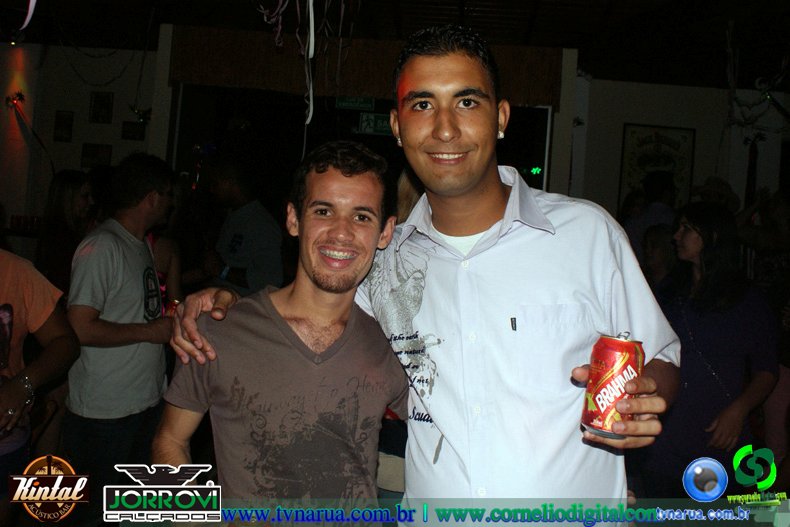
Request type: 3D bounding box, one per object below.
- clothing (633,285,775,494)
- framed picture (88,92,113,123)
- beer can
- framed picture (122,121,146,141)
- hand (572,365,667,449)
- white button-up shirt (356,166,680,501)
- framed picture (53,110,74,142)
[{"bbox_3d":[1.119,0.443,2.350,0.470,0.700,0.320,5,0,33],"label":"clothing"},{"bbox_3d":[-2.117,-1.122,4.750,0.161,0.222,0.025,4,-2,4],"label":"framed picture"},{"bbox_3d":[0.286,0.159,0.858,0.066,0.122,0.066,10,-2,11],"label":"beer can"},{"bbox_3d":[-1.884,-0.955,4.750,0.166,0.130,0.025,4,-2,4],"label":"framed picture"},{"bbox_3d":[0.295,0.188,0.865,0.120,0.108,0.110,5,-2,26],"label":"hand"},{"bbox_3d":[0.150,0.205,1.070,0.560,0.720,0.330,-2,-2,9],"label":"white button-up shirt"},{"bbox_3d":[-2.386,-0.988,4.750,0.130,0.219,0.025,4,-2,4],"label":"framed picture"}]

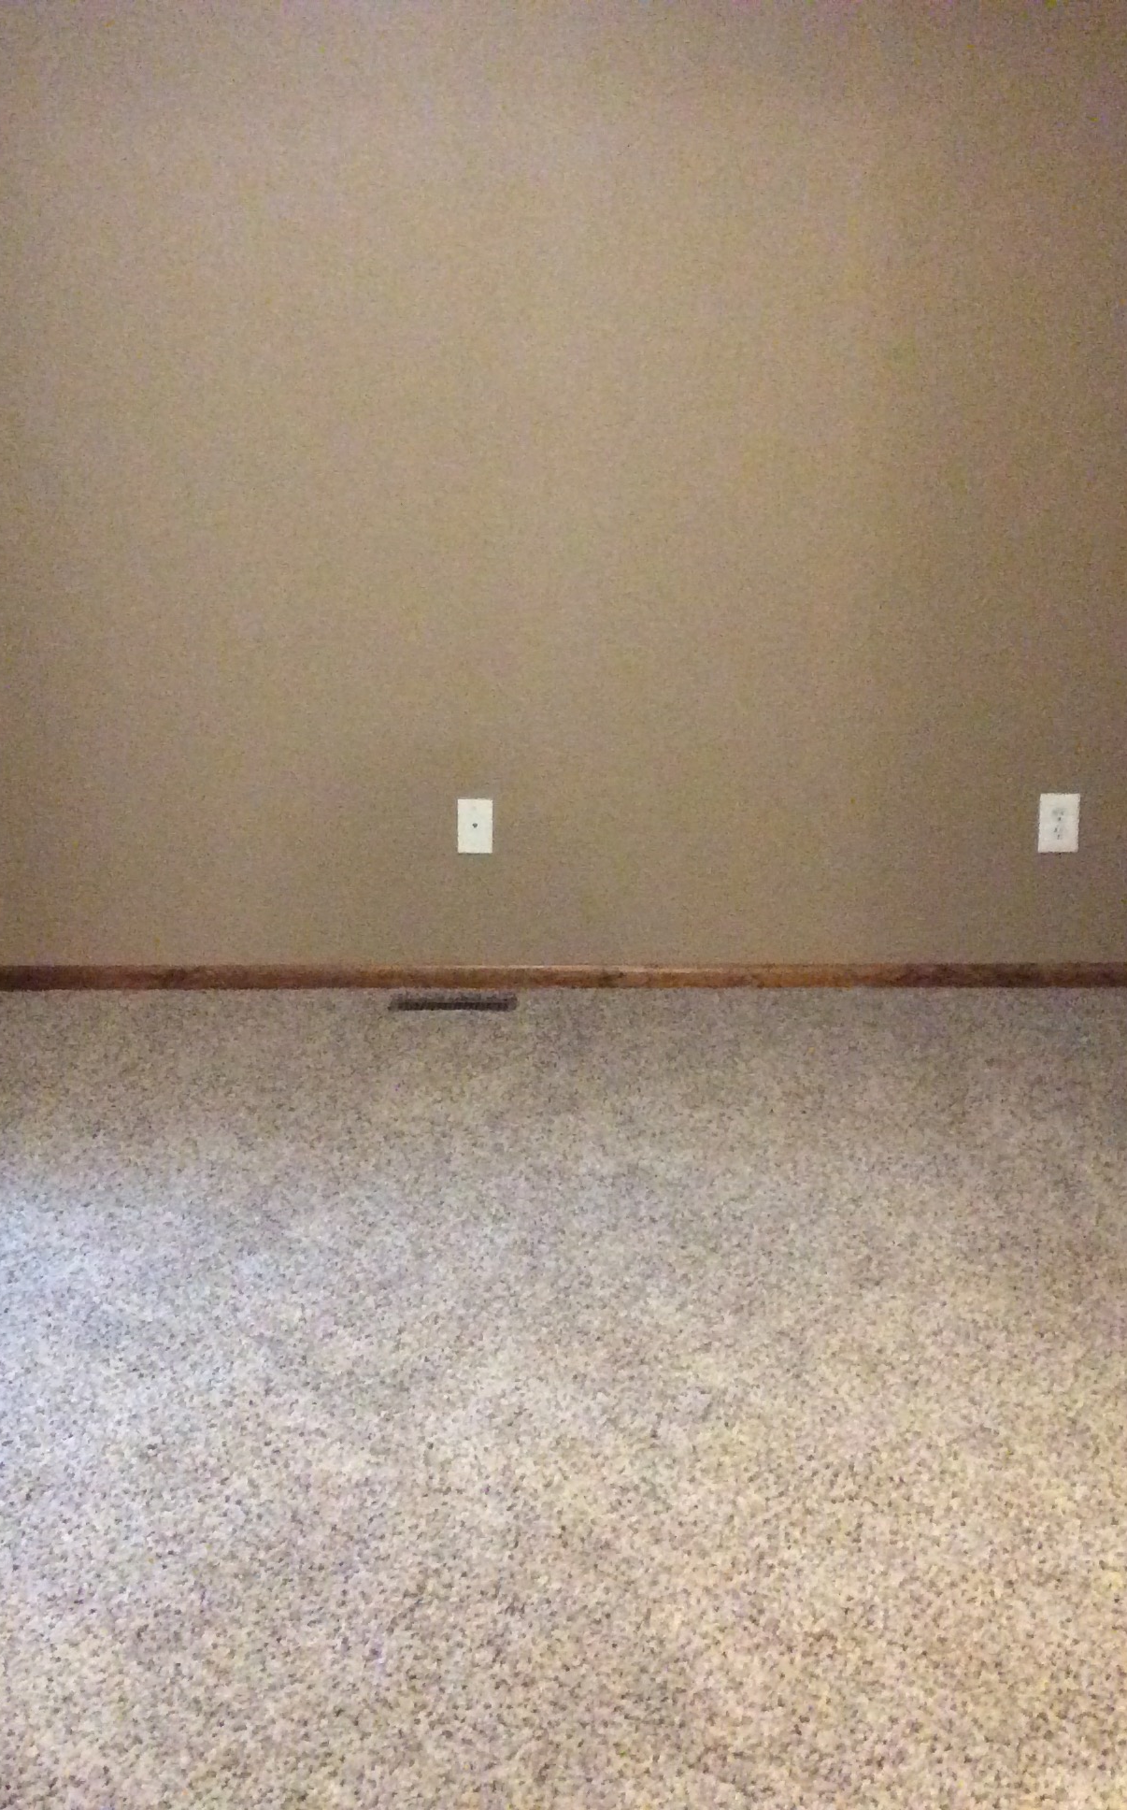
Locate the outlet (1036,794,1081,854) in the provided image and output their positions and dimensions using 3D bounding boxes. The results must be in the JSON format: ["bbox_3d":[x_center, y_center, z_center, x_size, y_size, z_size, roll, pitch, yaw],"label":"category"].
[{"bbox_3d":[1.093,-0.182,4.936,0.086,0.131,0.009,0,14,1],"label":"outlet"}]

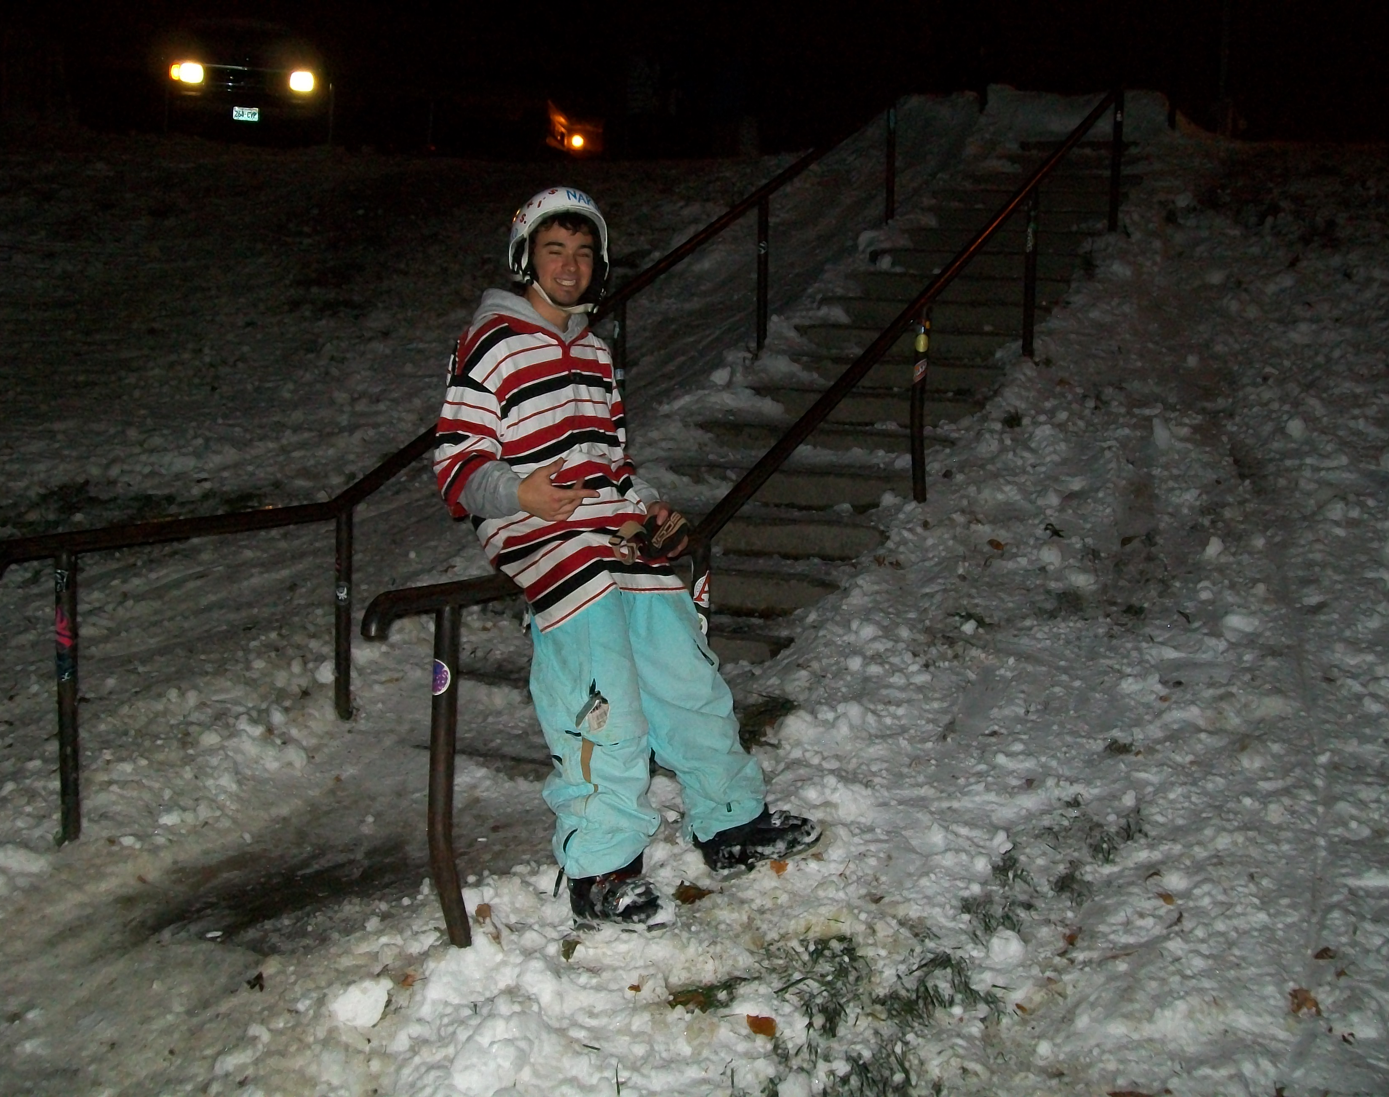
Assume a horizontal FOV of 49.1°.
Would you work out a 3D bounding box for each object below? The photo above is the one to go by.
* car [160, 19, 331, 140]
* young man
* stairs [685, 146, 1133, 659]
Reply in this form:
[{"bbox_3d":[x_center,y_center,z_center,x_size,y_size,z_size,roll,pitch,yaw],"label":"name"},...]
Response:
[{"bbox_3d":[-6.027,-5.712,20.010,1.820,1.750,4.600,-1,8,-19],"label":"car"},{"bbox_3d":[-0.170,0.010,3.660,0.720,1.720,0.580,-5,10,-42],"label":"young man"},{"bbox_3d":[1.086,-1.040,7.592,1.360,2.790,6.700,6,8,26],"label":"stairs"}]

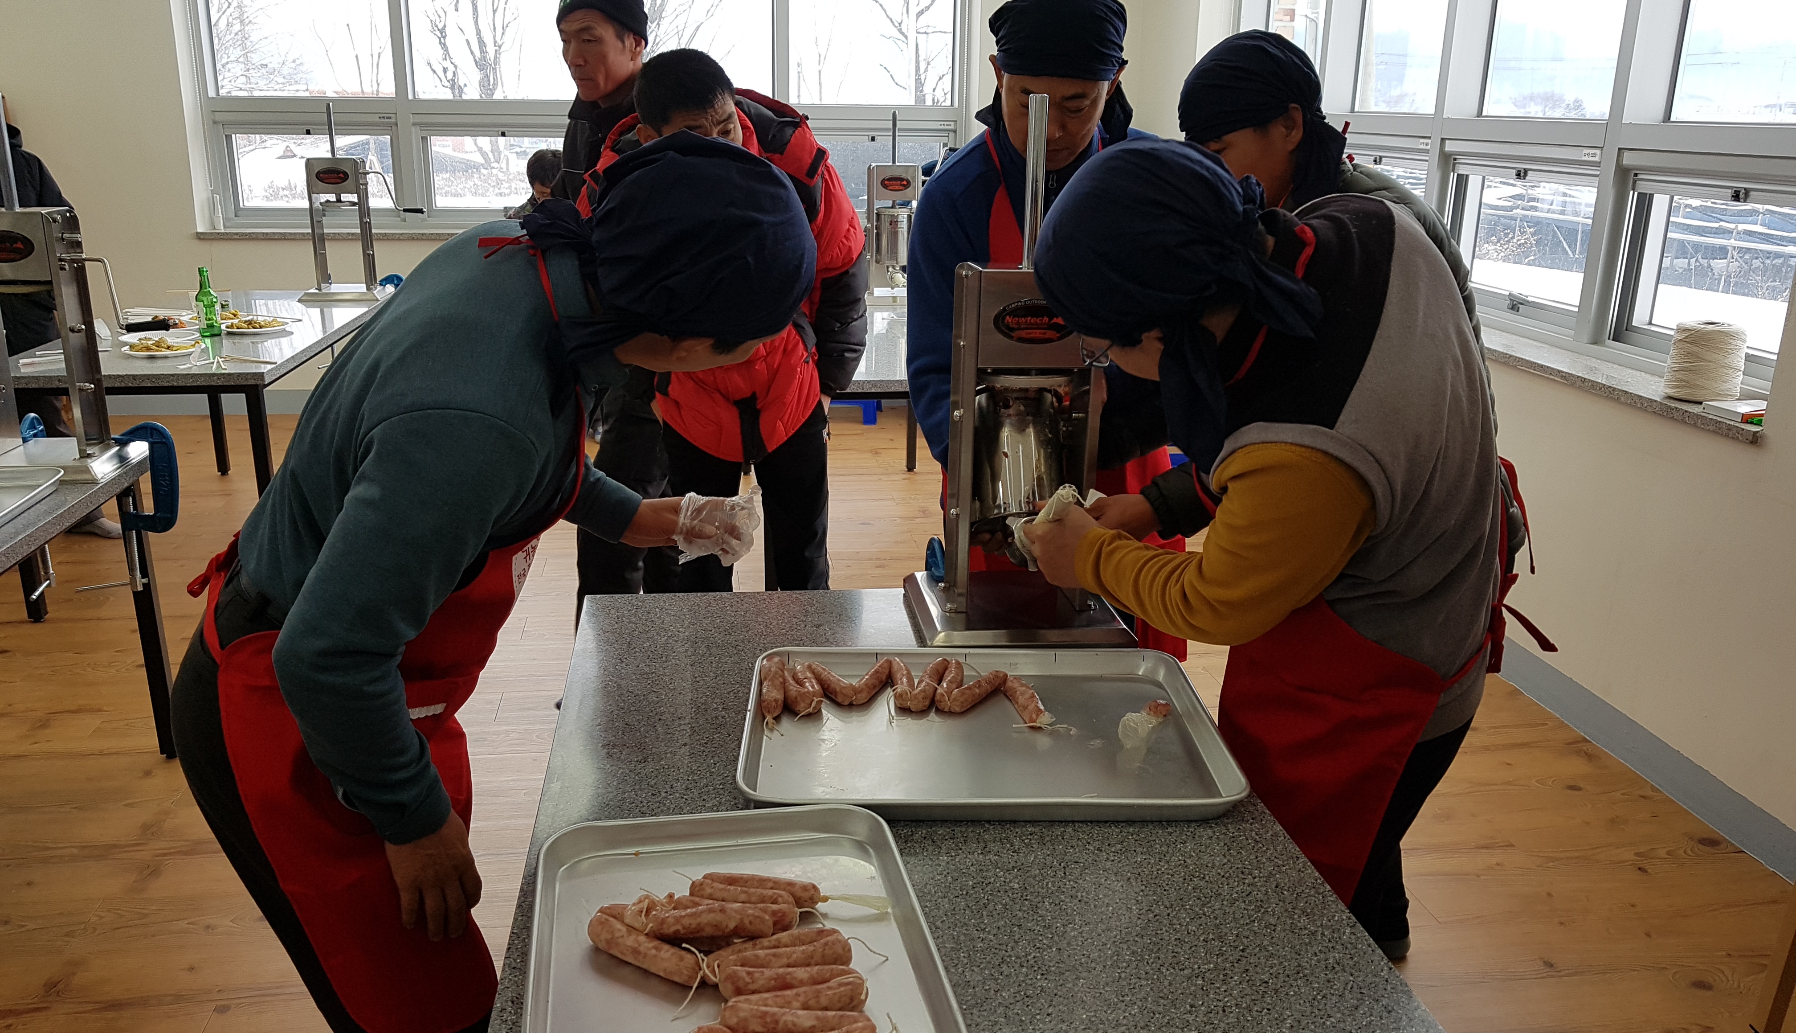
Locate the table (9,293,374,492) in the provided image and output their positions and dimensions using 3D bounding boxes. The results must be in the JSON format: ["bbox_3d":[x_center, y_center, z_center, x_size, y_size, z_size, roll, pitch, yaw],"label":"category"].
[{"bbox_3d":[-2.331,-0.306,4.718,0.819,0.722,1.747,-1,17,-8],"label":"table"}]

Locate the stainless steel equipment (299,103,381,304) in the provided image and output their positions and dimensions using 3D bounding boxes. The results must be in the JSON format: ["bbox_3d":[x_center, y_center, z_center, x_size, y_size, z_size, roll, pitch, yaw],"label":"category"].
[{"bbox_3d":[-2.155,-1.203,5.191,0.305,0.723,0.230,-1,17,-8],"label":"stainless steel equipment"}]

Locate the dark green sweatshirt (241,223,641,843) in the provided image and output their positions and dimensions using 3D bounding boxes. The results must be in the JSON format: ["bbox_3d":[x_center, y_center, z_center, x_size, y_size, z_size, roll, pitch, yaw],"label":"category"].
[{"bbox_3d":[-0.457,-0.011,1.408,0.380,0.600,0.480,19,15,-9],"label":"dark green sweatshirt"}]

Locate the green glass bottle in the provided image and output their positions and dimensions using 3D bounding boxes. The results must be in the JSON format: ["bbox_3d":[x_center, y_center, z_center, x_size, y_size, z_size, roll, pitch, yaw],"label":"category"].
[{"bbox_3d":[-2.263,-0.702,4.403,0.070,0.222,0.070,-1,17,-8],"label":"green glass bottle"}]

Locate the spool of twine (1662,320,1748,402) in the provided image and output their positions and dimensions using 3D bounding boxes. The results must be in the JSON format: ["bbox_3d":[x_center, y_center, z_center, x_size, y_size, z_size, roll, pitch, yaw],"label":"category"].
[{"bbox_3d":[1.941,-0.373,3.230,0.182,0.165,0.182,1,17,0],"label":"spool of twine"}]

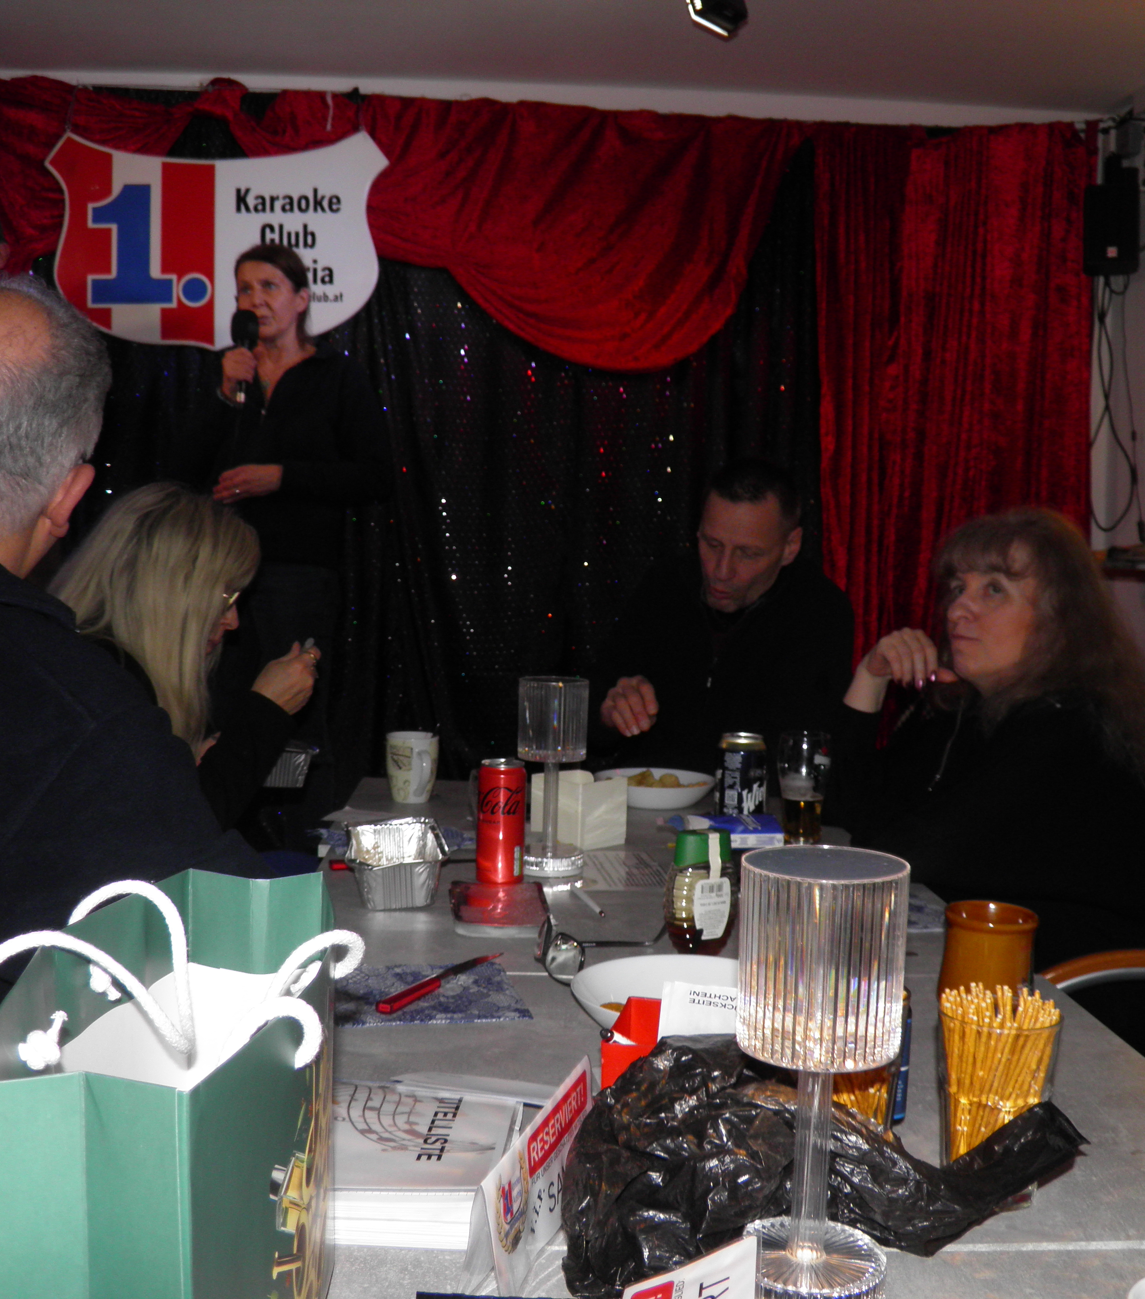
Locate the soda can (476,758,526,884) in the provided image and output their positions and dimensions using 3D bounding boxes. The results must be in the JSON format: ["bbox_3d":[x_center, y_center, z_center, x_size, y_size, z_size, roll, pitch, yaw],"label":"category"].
[{"bbox_3d":[-0.086,0.210,1.718,0.058,0.145,0.058,2,4,0],"label":"soda can"}]

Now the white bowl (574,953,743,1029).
[{"bbox_3d":[0.096,0.304,1.163,0.196,0.050,0.196,2,4,0],"label":"white bowl"}]

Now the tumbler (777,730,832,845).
[{"bbox_3d":[0.330,0.199,1.989,0.075,0.155,0.075,2,4,0],"label":"tumbler"}]

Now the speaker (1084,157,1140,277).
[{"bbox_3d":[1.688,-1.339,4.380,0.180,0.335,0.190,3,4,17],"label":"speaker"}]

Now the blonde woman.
[{"bbox_3d":[-0.613,0.383,1.914,0.620,1.220,0.480,1,4,-9],"label":"blonde woman"}]

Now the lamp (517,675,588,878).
[{"bbox_3d":[-0.026,0.159,1.775,0.089,0.243,0.089,2,4,0],"label":"lamp"}]

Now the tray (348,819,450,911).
[{"bbox_3d":[-0.212,0.256,1.668,0.115,0.053,0.180,1,4,-15],"label":"tray"}]

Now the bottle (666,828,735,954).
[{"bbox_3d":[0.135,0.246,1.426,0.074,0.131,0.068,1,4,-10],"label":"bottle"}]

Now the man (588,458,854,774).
[{"bbox_3d":[0.265,0.335,2.409,0.500,1.300,0.630,3,4,17],"label":"man"}]

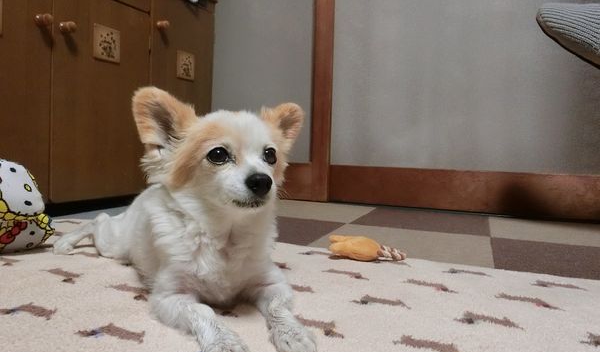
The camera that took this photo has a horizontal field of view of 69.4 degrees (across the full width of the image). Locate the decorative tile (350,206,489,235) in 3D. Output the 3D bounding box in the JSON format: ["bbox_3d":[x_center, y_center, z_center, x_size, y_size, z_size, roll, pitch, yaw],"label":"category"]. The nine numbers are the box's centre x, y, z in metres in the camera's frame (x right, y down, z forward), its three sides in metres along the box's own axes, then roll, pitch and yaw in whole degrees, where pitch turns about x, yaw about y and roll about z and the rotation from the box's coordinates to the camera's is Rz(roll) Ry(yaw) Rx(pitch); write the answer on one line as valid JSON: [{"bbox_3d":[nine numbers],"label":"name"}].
[{"bbox_3d":[0.307,0.114,1.076,0.302,0.008,0.308,3,4,22],"label":"decorative tile"}]

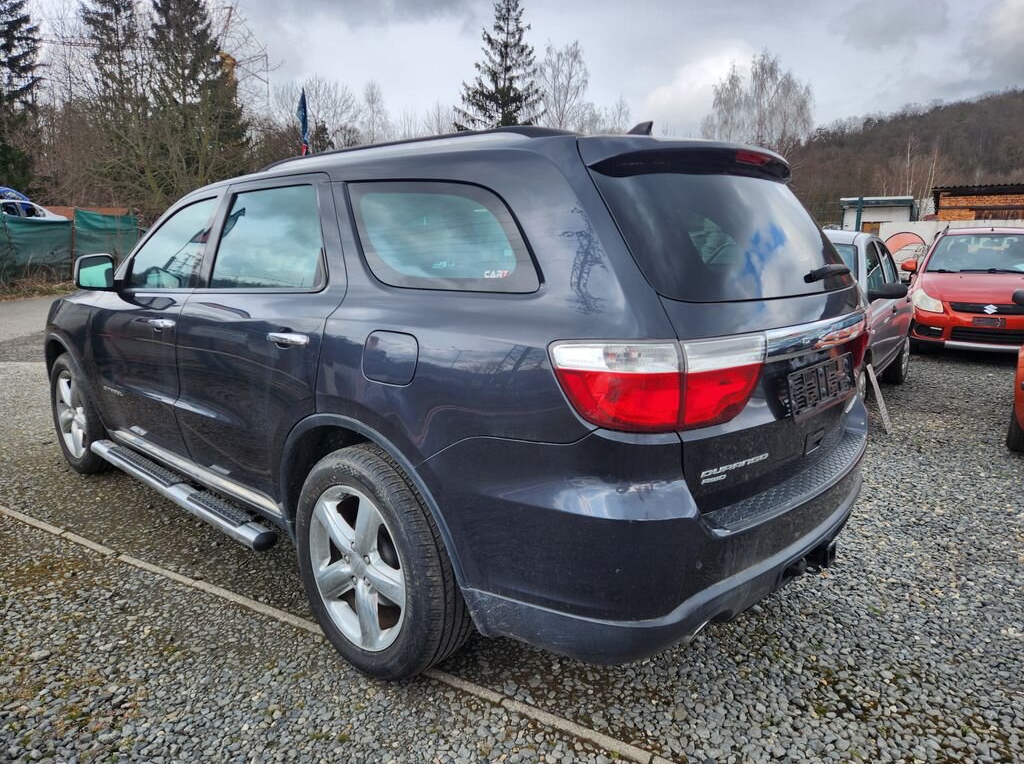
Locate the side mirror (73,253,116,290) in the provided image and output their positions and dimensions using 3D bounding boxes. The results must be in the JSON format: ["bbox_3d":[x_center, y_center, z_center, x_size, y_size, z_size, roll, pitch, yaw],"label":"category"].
[{"bbox_3d":[-2.154,-0.554,3.502,0.125,0.185,0.200,8,13,34],"label":"side mirror"}]

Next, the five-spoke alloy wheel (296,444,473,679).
[{"bbox_3d":[-0.447,0.603,2.345,0.773,0.773,0.270,10,14,41],"label":"five-spoke alloy wheel"}]

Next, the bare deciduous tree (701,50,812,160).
[{"bbox_3d":[18.495,-16.705,52.833,8.800,16.713,7.500,4,11,18],"label":"bare deciduous tree"}]

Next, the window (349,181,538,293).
[{"bbox_3d":[-0.238,-0.446,2.015,0.923,0.353,0.060,10,-6,39],"label":"window"}]

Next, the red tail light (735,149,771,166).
[{"bbox_3d":[0.737,-0.696,2.129,0.045,0.036,0.240,10,14,41],"label":"red tail light"}]

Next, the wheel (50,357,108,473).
[{"bbox_3d":[-2.687,0.189,4.347,0.765,0.765,0.270,10,14,41],"label":"wheel"}]

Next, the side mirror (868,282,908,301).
[{"bbox_3d":[2.964,-0.708,5.350,0.250,0.155,0.110,8,13,35],"label":"side mirror"}]

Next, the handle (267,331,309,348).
[{"bbox_3d":[-0.764,-0.146,2.347,0.250,0.045,0.055,10,14,41],"label":"handle"}]

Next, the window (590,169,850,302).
[{"bbox_3d":[0.754,-0.448,2.156,1.460,0.480,0.110,-11,-18,-47],"label":"window"}]

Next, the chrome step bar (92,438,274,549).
[{"bbox_3d":[-1.655,0.494,3.289,1.900,0.075,0.120,10,14,41],"label":"chrome step bar"}]

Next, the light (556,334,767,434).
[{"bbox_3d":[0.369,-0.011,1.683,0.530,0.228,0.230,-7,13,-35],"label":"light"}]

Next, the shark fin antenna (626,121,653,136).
[{"bbox_3d":[0.428,-0.863,2.359,0.140,0.066,0.060,10,14,41],"label":"shark fin antenna"}]

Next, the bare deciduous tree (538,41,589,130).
[{"bbox_3d":[3.770,-17.090,52.637,4.100,17.218,4.100,1,11,4],"label":"bare deciduous tree"}]

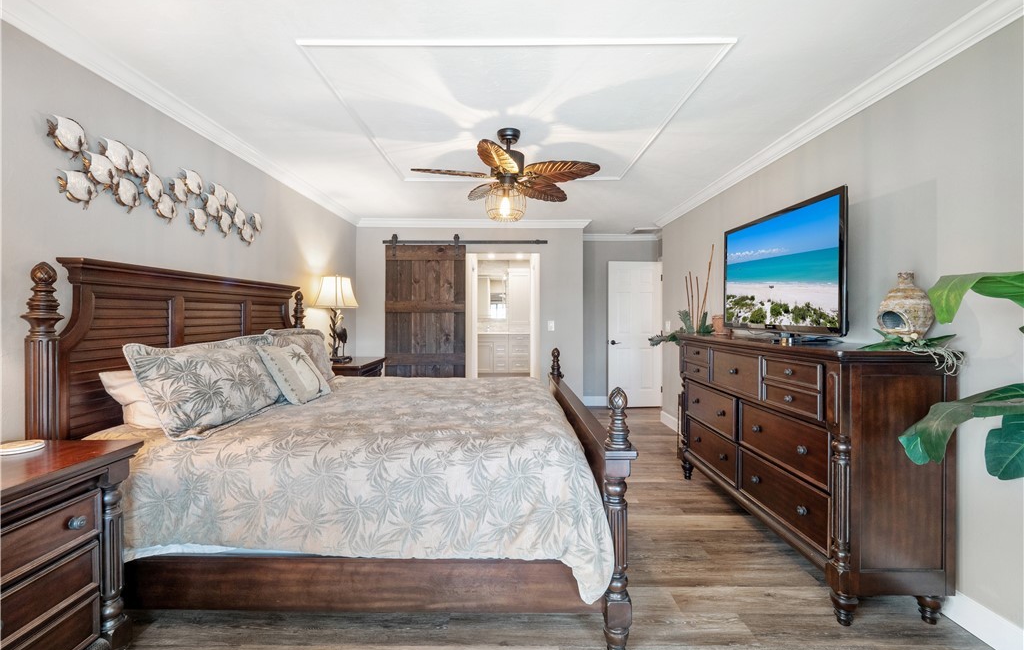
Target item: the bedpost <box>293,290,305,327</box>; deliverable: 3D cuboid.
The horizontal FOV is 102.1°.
[{"bbox_3d":[-1.743,0.466,3.390,0.115,1.480,0.115,0,1,0],"label":"bedpost"}]

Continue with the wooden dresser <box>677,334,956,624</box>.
[{"bbox_3d":[1.578,0.657,2.487,0.530,1.137,1.600,0,1,0],"label":"wooden dresser"}]

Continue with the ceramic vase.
[{"bbox_3d":[1.725,-0.072,1.810,0.190,0.310,0.190,0,1,-16],"label":"ceramic vase"}]

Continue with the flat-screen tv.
[{"bbox_3d":[1.523,-0.301,2.390,0.070,0.690,1.060,0,1,0],"label":"flat-screen tv"}]

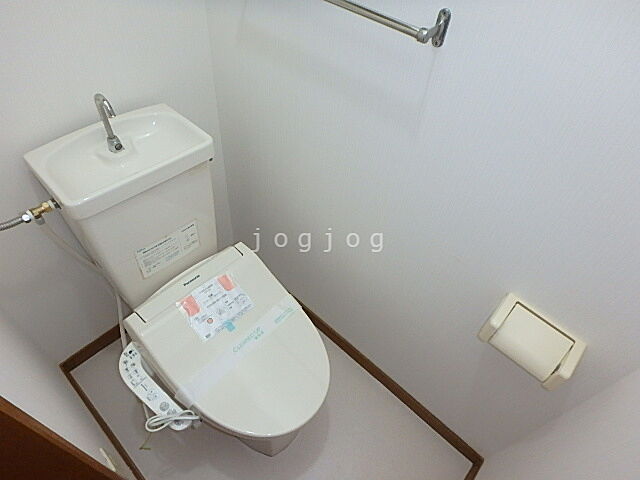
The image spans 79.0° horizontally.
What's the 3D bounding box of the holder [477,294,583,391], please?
[{"bbox_3d":[0.438,0.215,0.813,0.169,0.093,0.097,37,54,23],"label":"holder"}]

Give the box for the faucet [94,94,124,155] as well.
[{"bbox_3d":[-0.468,-0.252,0.870,0.075,0.155,0.033,37,54,23],"label":"faucet"}]

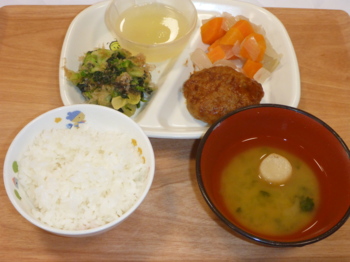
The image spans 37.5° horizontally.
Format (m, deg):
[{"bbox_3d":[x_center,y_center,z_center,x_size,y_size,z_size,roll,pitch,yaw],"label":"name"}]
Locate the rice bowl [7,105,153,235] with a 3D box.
[{"bbox_3d":[-0.072,0.039,0.410,0.111,0.052,0.111,1,57,-2],"label":"rice bowl"}]

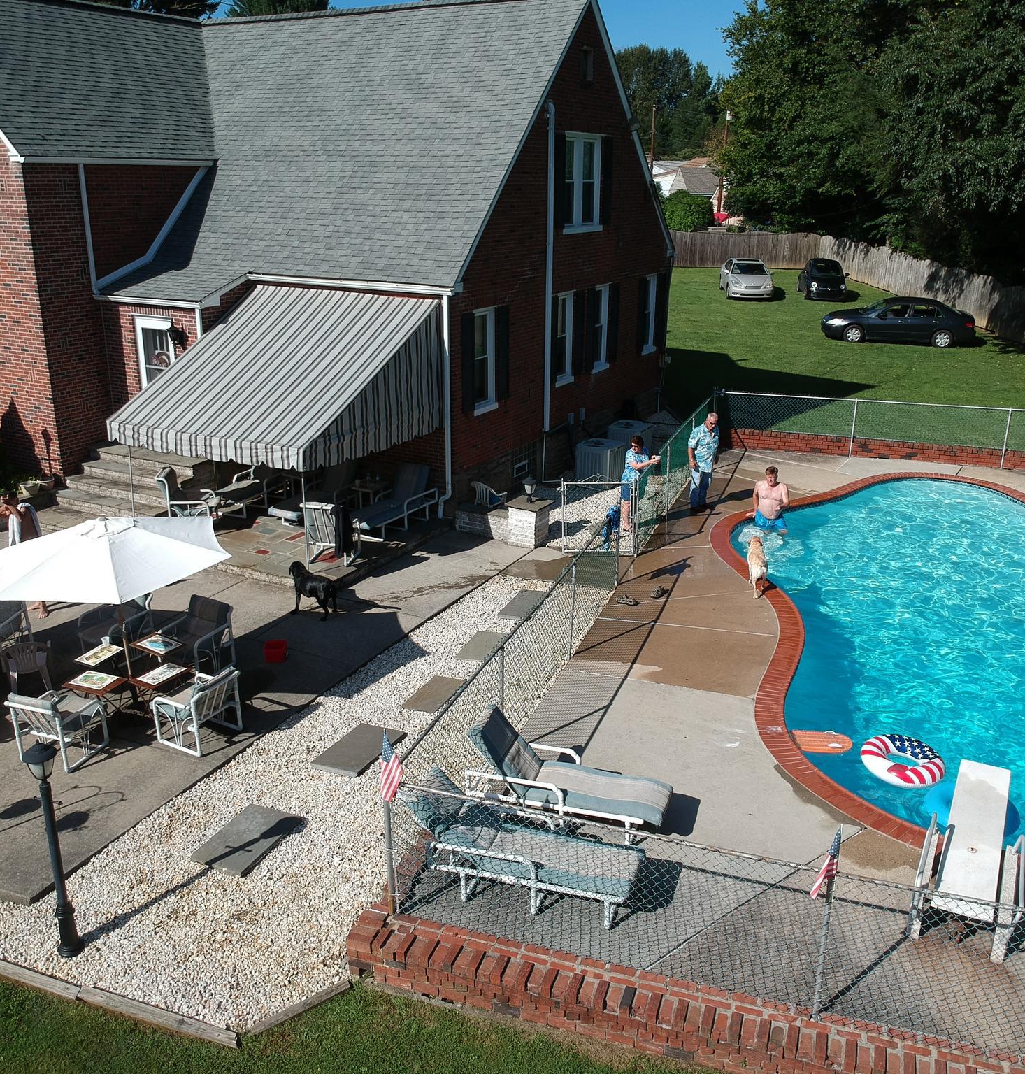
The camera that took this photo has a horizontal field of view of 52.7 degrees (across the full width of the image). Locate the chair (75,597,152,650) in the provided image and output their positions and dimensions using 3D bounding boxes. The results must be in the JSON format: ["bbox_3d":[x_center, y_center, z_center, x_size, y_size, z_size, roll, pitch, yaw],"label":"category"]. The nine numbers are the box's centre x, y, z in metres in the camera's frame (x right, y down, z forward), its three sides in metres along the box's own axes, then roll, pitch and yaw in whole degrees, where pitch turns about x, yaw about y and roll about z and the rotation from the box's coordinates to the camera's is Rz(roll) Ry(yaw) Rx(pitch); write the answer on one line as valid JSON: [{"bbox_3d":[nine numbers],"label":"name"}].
[{"bbox_3d":[-5.042,1.102,13.216,0.646,0.770,0.714,13,23,32],"label":"chair"}]

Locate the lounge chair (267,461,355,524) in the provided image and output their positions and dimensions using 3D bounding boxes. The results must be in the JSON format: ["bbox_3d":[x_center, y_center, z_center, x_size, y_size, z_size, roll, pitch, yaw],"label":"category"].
[{"bbox_3d":[-3.343,-0.675,17.655,0.690,0.930,1.800,10,22,26],"label":"lounge chair"}]

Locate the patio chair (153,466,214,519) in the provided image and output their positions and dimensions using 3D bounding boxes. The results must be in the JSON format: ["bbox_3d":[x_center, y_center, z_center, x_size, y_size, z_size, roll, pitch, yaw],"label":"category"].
[{"bbox_3d":[-5.512,-0.632,17.476,0.790,0.930,0.650,0,19,-1],"label":"patio chair"}]

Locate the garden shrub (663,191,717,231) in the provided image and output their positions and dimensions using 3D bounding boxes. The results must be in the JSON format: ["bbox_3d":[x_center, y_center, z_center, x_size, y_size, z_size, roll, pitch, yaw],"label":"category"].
[{"bbox_3d":[10.804,-19.495,64.624,3.400,3.997,3.400,1,18,0],"label":"garden shrub"}]

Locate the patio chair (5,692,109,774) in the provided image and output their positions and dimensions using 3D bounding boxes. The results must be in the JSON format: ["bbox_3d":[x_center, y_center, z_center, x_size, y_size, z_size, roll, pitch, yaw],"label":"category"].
[{"bbox_3d":[-4.531,1.825,10.306,0.670,0.750,0.690,7,19,18],"label":"patio chair"}]

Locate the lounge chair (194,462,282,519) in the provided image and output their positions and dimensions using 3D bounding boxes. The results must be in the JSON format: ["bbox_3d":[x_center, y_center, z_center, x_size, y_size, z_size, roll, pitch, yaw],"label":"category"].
[{"bbox_3d":[-4.522,-0.961,17.862,0.680,0.900,1.820,7,20,19],"label":"lounge chair"}]

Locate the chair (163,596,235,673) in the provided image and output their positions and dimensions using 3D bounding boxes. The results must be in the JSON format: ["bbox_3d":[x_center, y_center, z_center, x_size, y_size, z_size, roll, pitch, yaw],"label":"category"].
[{"bbox_3d":[-3.906,1.242,12.833,0.646,0.780,0.714,10,22,26],"label":"chair"}]

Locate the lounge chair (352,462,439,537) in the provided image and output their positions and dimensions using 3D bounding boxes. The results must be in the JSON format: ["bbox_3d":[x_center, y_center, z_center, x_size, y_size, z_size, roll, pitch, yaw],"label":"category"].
[{"bbox_3d":[-1.969,-0.589,17.011,0.650,0.920,1.820,10,20,26],"label":"lounge chair"}]

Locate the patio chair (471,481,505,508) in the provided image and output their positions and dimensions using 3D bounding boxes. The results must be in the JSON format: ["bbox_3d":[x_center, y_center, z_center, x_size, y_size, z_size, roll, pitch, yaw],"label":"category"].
[{"bbox_3d":[-0.447,-0.634,17.896,0.500,0.730,0.580,10,20,25],"label":"patio chair"}]

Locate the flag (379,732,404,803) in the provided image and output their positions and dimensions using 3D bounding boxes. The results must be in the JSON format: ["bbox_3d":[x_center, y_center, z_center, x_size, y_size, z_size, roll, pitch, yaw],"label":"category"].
[{"bbox_3d":[-0.908,1.736,7.770,0.200,0.600,0.120,-1,18,-6],"label":"flag"}]

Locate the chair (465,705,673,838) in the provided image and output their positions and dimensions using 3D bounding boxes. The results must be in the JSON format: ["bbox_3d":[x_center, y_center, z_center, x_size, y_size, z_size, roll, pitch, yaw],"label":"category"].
[{"bbox_3d":[0.530,2.142,9.335,1.770,0.920,0.660,6,19,14],"label":"chair"}]

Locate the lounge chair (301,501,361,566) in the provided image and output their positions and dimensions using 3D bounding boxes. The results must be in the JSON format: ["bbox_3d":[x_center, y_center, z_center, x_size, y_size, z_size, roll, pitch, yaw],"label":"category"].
[{"bbox_3d":[-2.631,-0.124,15.284,0.640,0.970,0.780,4,19,12],"label":"lounge chair"}]

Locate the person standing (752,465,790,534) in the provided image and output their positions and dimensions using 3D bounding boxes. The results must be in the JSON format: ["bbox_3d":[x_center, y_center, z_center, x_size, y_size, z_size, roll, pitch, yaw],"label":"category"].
[{"bbox_3d":[4.446,-0.381,17.645,0.580,1.700,0.420,4,19,11],"label":"person standing"}]

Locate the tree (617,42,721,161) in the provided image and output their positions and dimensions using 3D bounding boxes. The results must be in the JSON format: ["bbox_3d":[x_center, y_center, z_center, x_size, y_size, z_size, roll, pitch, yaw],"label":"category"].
[{"bbox_3d":[13.156,-33.442,87.976,11.500,15.000,11.000,3,20,7],"label":"tree"}]

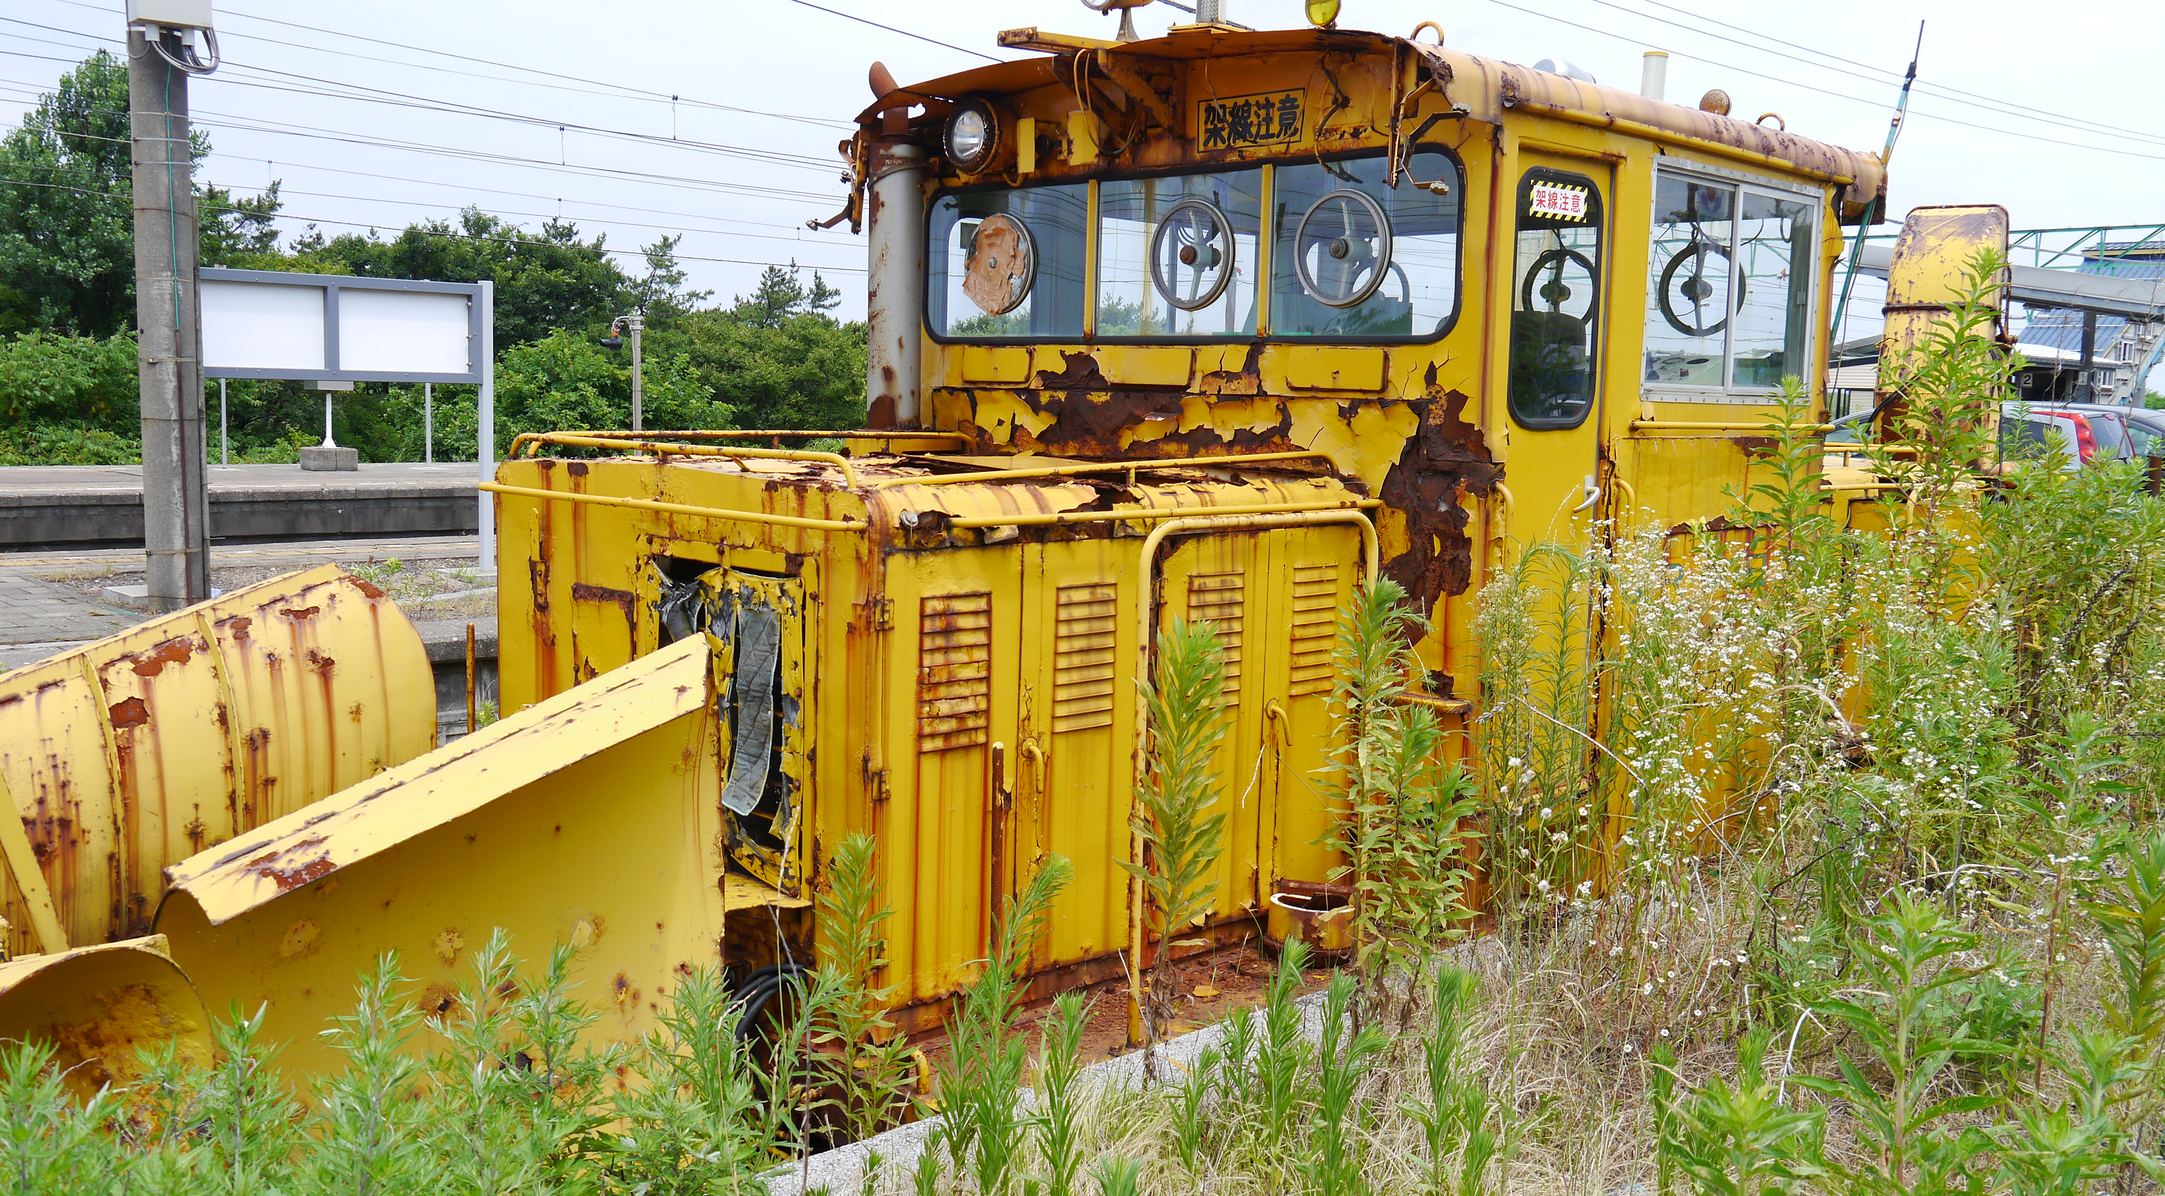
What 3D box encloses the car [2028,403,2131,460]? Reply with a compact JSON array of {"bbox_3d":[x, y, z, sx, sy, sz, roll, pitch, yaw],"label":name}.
[{"bbox_3d":[9.930,-1.490,21.920,3.900,1.600,1.660,7,9,41],"label":"car"}]

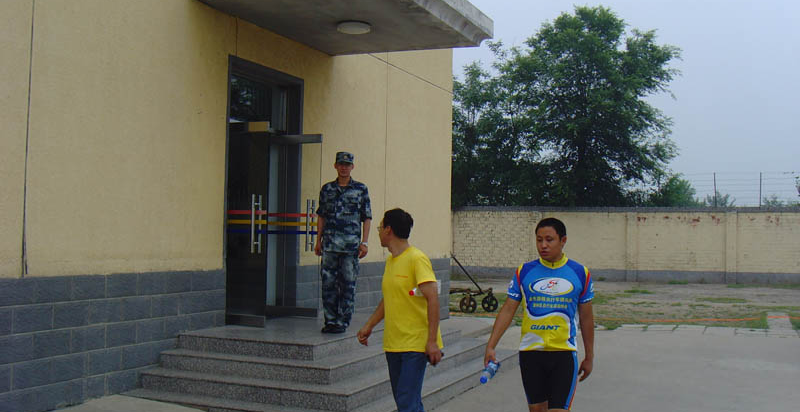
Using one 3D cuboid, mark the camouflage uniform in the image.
[{"bbox_3d":[-0.575,0.467,9.171,0.530,1.520,0.310,1,-2,21],"label":"camouflage uniform"}]

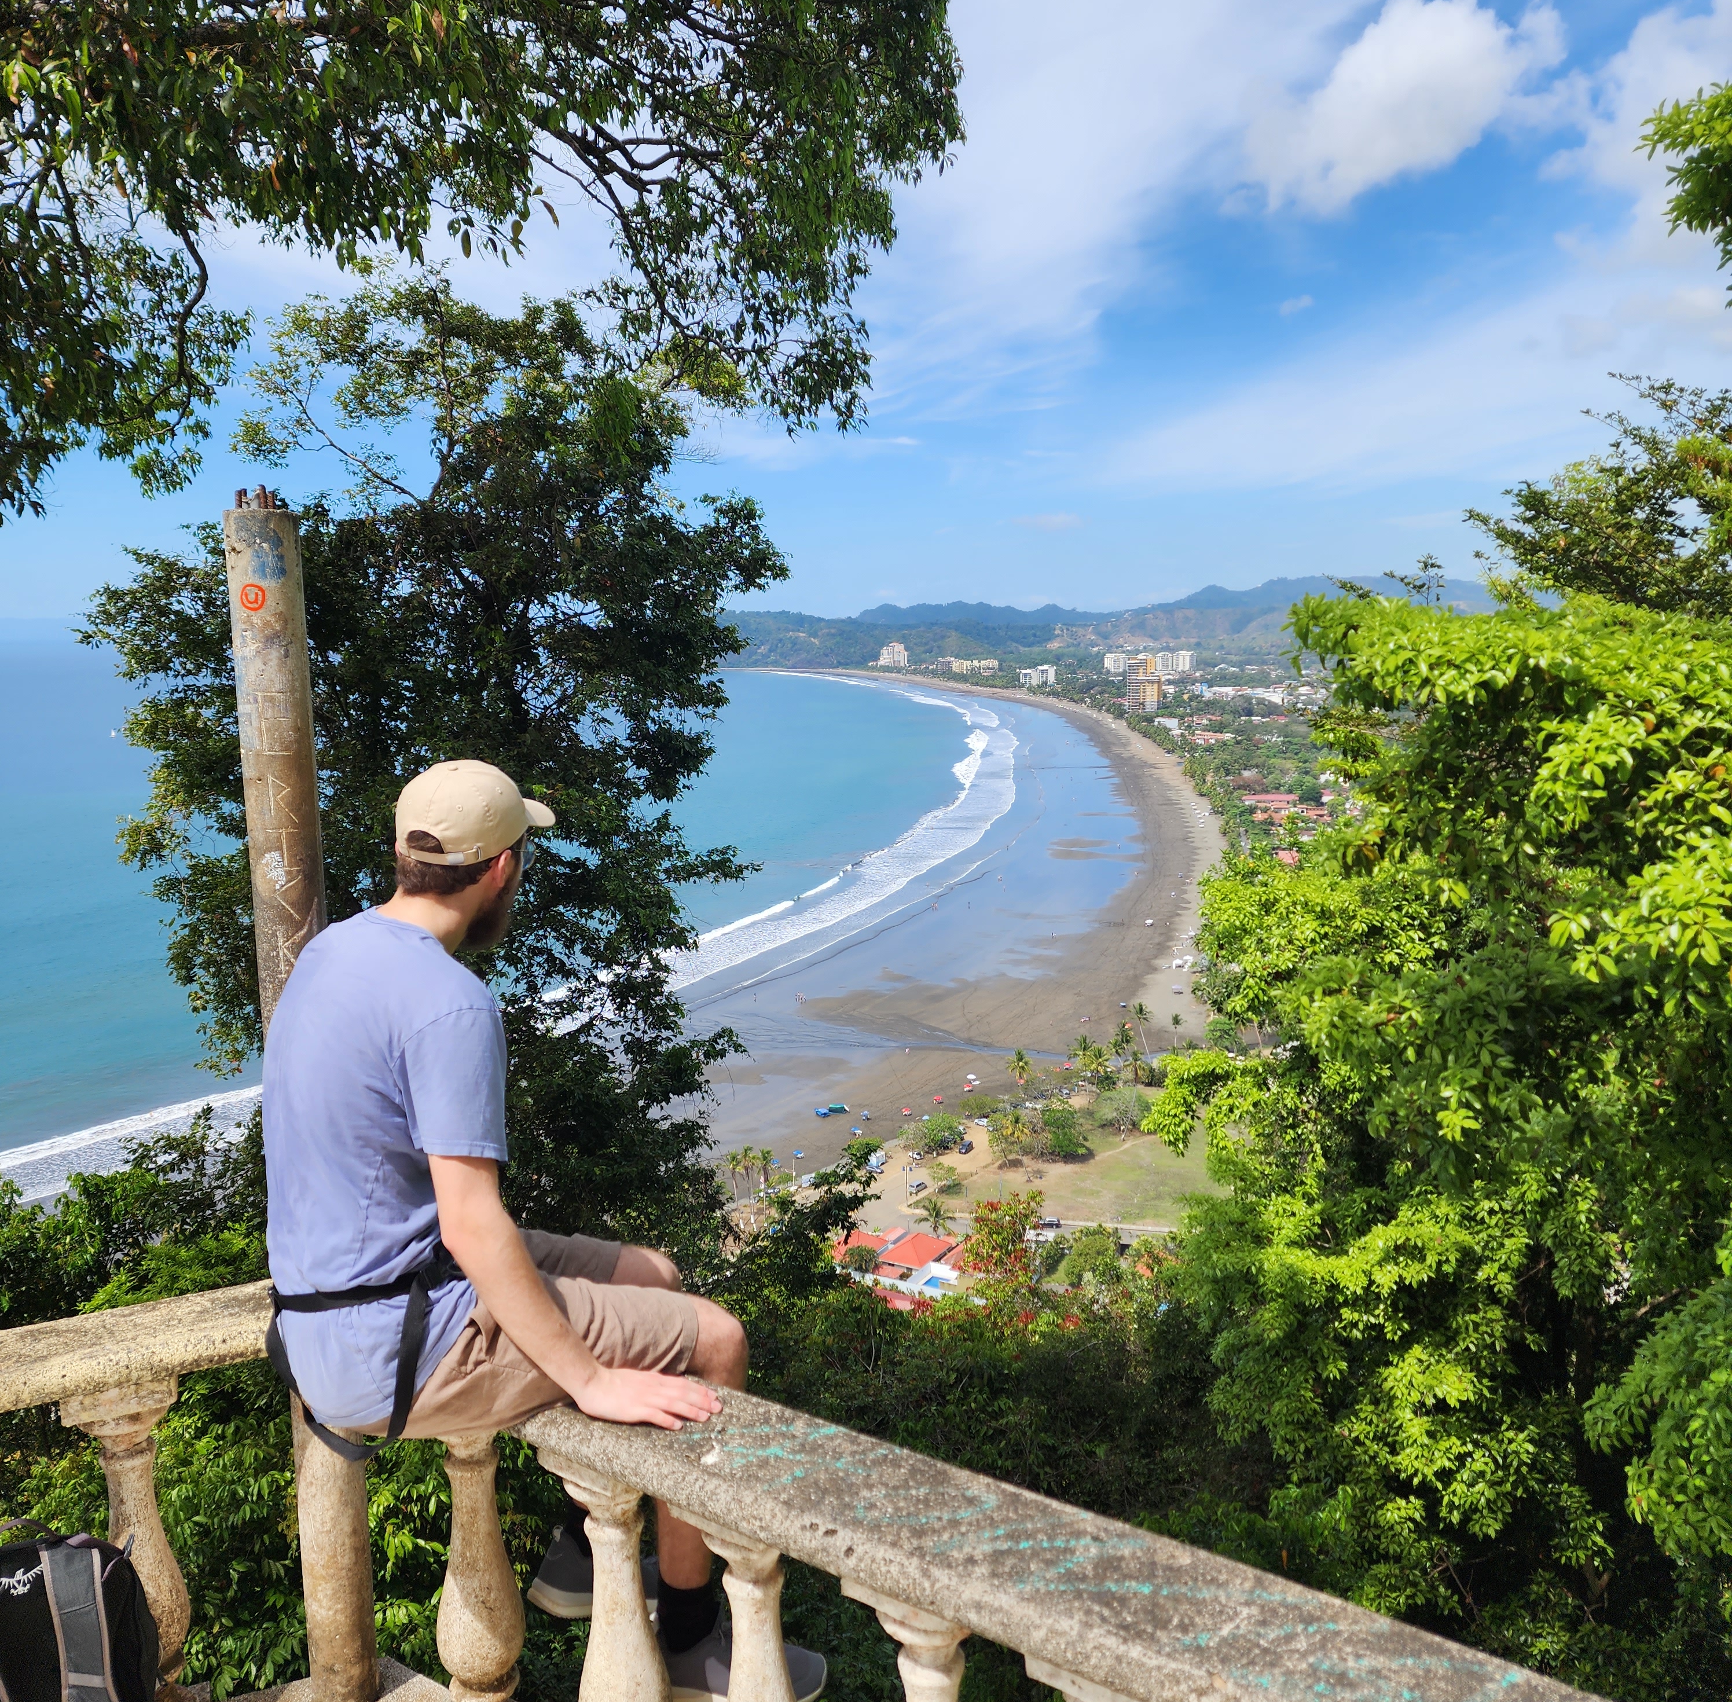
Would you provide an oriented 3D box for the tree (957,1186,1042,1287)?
[{"bbox_3d":[11.481,32.818,130.000,7.000,8.200,7.000,0,9,0],"label":"tree"}]

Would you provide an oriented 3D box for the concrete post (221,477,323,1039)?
[{"bbox_3d":[-0.833,0.426,2.282,0.107,1.873,0.107,0,9,0],"label":"concrete post"}]

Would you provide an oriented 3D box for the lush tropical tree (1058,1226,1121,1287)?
[{"bbox_3d":[41.157,74.938,283.000,11.000,8.500,11.000,0,9,0],"label":"lush tropical tree"}]

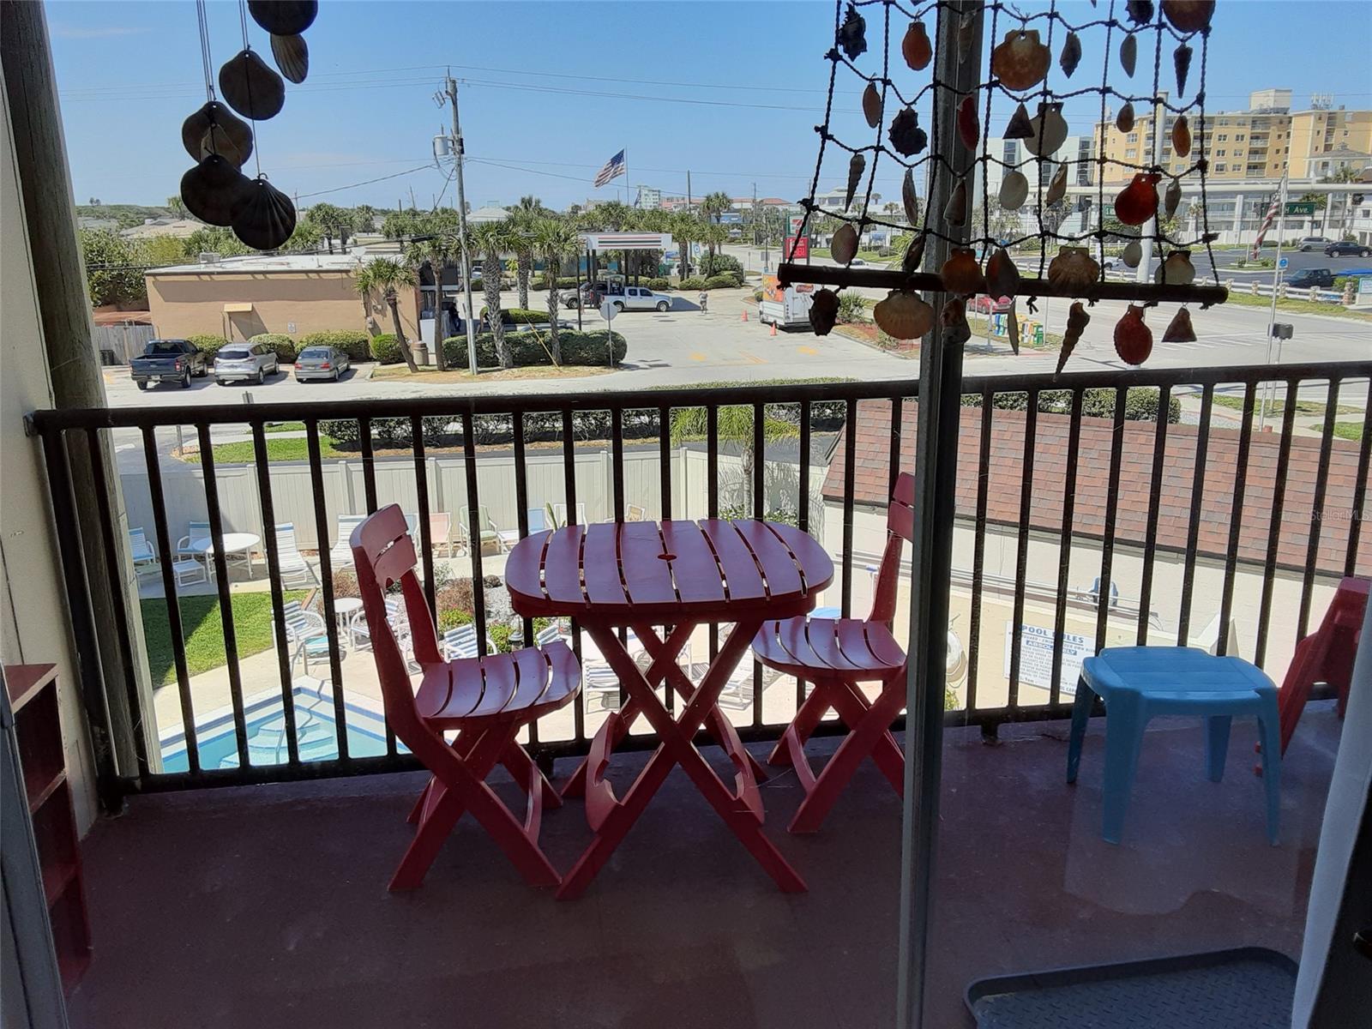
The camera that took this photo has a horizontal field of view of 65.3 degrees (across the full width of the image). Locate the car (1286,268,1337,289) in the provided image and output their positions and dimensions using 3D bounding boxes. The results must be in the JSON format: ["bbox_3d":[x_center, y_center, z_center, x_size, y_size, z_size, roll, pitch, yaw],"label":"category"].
[{"bbox_3d":[47.155,-17.428,80.000,5.400,1.800,1.900,-2,15,-5],"label":"car"}]

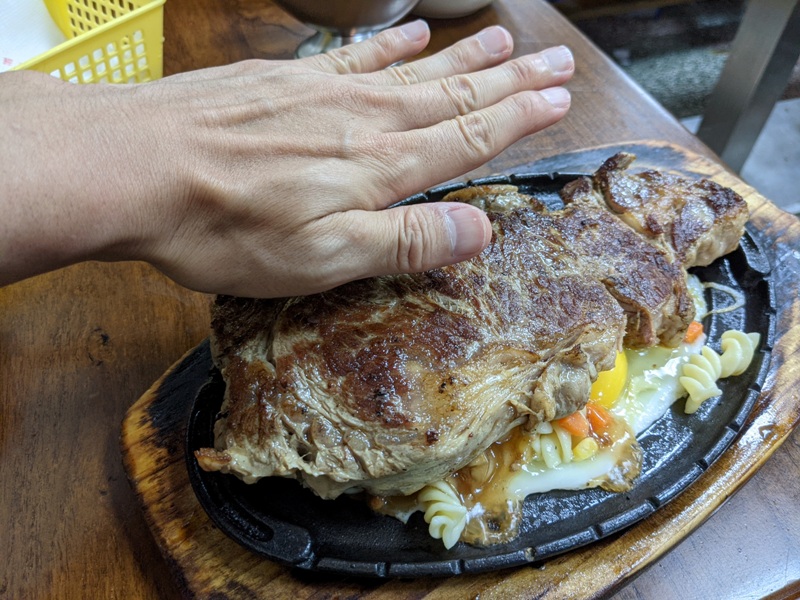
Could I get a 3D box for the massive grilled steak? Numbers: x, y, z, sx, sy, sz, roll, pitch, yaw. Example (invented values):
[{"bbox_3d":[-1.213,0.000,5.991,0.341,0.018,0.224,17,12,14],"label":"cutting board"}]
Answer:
[{"bbox_3d":[0.035,-0.004,0.262,0.250,0.040,0.115,-27,51,-25],"label":"massive grilled steak"}]

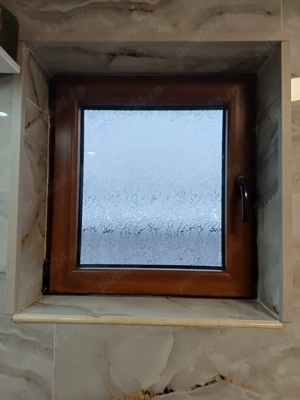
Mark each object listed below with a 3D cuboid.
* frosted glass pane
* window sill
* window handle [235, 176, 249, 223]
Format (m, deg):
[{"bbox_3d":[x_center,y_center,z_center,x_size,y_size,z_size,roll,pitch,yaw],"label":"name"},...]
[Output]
[{"bbox_3d":[0.005,-0.041,0.940,0.460,0.512,0.024,1,-2,2],"label":"frosted glass pane"},{"bbox_3d":[-0.007,0.315,0.829,0.688,0.020,0.193,1,-2,2],"label":"window sill"},{"bbox_3d":[0.283,-0.002,0.881,0.033,0.141,0.055,1,-2,2],"label":"window handle"}]

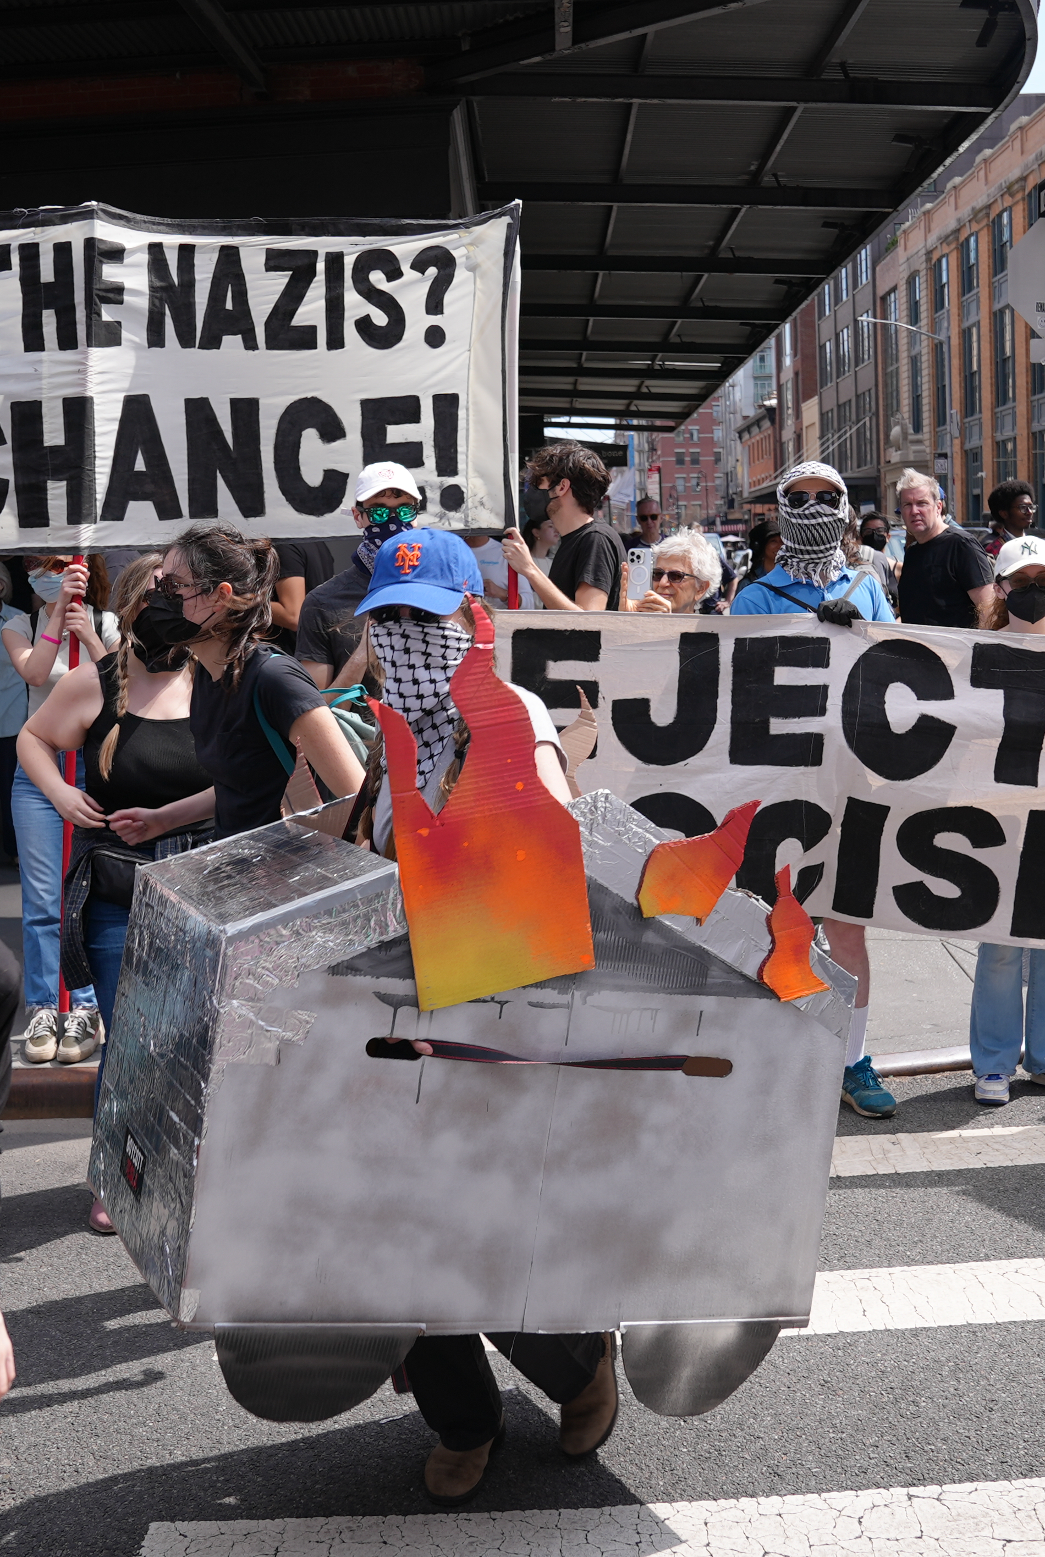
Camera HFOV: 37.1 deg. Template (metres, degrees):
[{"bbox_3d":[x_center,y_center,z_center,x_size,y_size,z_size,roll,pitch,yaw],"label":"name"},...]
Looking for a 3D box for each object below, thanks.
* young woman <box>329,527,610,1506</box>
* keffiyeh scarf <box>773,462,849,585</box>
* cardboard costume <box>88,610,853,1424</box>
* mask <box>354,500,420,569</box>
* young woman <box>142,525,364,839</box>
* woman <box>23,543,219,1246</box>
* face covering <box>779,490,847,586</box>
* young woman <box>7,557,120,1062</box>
[{"bbox_3d":[-0.101,0.406,2.718,0.500,1.650,0.500,-2,9,15],"label":"young woman"},{"bbox_3d":[0.794,-0.702,4.280,0.215,0.340,0.250,-3,9,7],"label":"keffiyeh scarf"},{"bbox_3d":[-0.090,0.348,2.625,1.021,1.163,0.726,8,-1,-24],"label":"cardboard costume"},{"bbox_3d":[-0.388,-0.688,4.450,0.170,0.185,0.150,-6,9,-10],"label":"mask"},{"bbox_3d":[-0.590,0.285,3.490,0.450,1.700,0.500,-11,11,-40],"label":"young woman"},{"bbox_3d":[-0.870,0.287,3.775,0.600,1.650,0.380,-5,9,-8],"label":"woman"},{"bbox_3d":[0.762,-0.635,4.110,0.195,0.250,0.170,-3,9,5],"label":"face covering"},{"bbox_3d":[-1.405,0.049,4.750,0.450,1.610,0.380,-1,9,0],"label":"young woman"}]

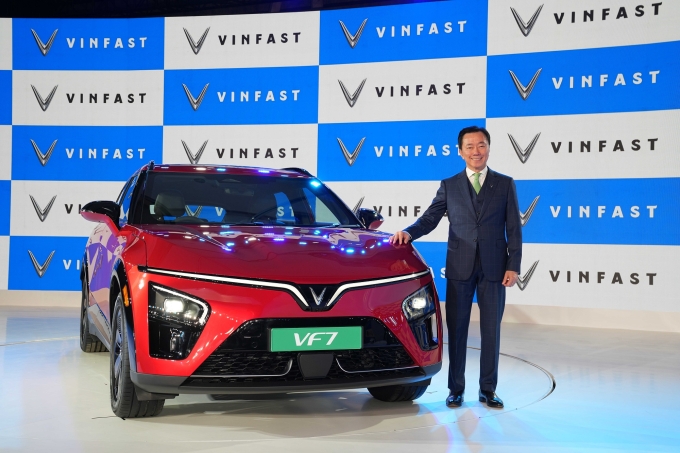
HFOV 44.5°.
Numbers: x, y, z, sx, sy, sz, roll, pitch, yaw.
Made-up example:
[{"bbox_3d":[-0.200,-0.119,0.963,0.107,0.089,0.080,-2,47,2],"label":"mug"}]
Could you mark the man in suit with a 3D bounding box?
[{"bbox_3d":[0.725,0.249,5.160,0.800,1.720,0.370,1,-1,9],"label":"man in suit"}]

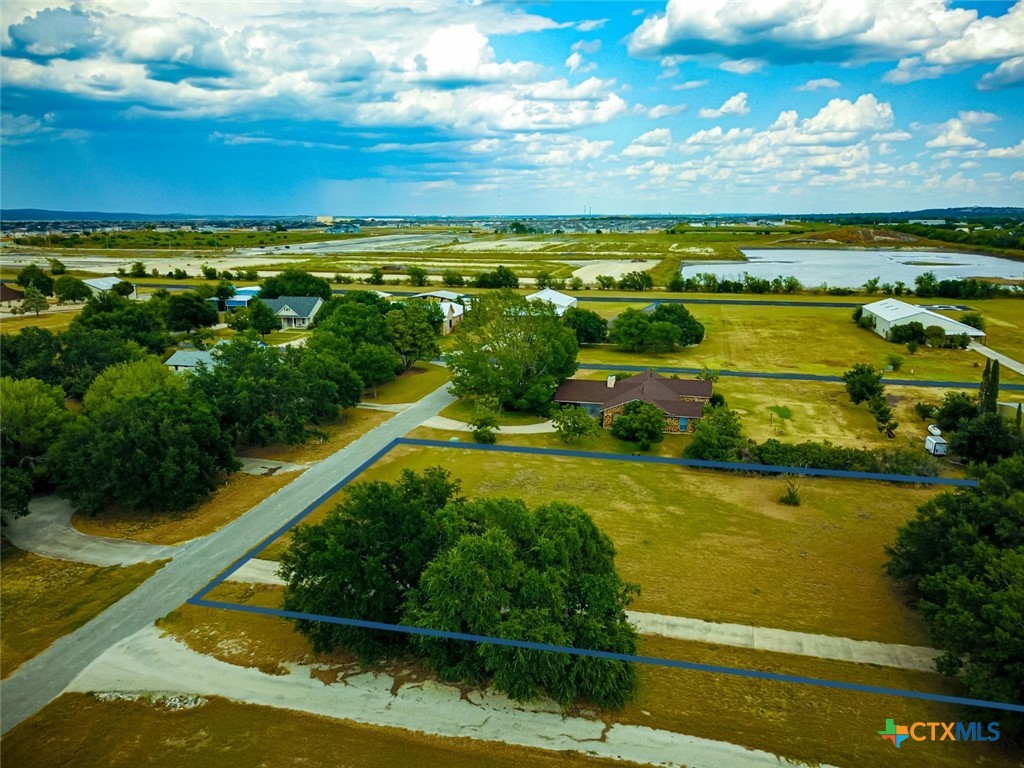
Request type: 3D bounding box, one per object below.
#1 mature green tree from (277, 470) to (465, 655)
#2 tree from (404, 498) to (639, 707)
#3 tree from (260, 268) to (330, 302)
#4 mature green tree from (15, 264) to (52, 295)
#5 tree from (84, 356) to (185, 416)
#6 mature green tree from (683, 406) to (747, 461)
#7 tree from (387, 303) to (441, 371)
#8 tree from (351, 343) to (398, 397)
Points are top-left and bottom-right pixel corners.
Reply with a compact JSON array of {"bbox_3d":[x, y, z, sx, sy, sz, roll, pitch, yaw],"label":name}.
[{"bbox_3d":[-9.190,12.680,53.570,13.170,13.240,12.780,0,12,0],"label":"mature green tree"},{"bbox_3d":[0.649,13.981,54.354,16.218,10.432,14.597,0,12,1],"label":"tree"},{"bbox_3d":[-70.734,-30.891,252.030,23.155,13.647,19.682,-3,13,-15],"label":"tree"},{"bbox_3d":[-184.524,-39.392,295.809,12.476,13.009,12.101,-8,15,-31],"label":"mature green tree"},{"bbox_3d":[-55.568,1.194,113.473,13.115,10.210,12.459,-6,14,-26],"label":"tree"},{"bbox_3d":[26.797,5.918,101.066,7.992,6.163,7.593,3,13,15],"label":"mature green tree"},{"bbox_3d":[-19.540,-9.050,153.060,10.640,12.990,10.320,0,12,0],"label":"tree"},{"bbox_3d":[-23.647,-2.509,132.575,8.047,9.226,7.645,-2,13,-10],"label":"tree"}]

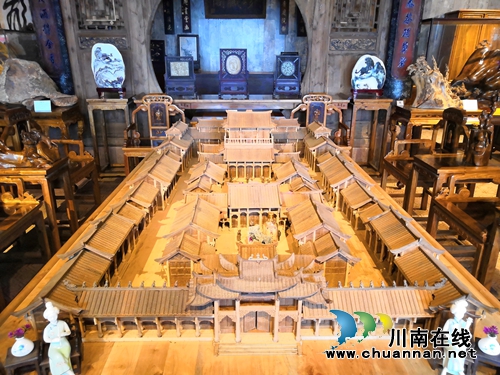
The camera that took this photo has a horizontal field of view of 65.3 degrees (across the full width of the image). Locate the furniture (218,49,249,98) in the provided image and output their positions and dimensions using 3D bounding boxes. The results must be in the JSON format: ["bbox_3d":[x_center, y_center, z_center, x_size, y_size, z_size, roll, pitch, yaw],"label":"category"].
[{"bbox_3d":[-0.205,-1.356,4.691,0.360,0.585,0.180,-1,18,-3],"label":"furniture"}]

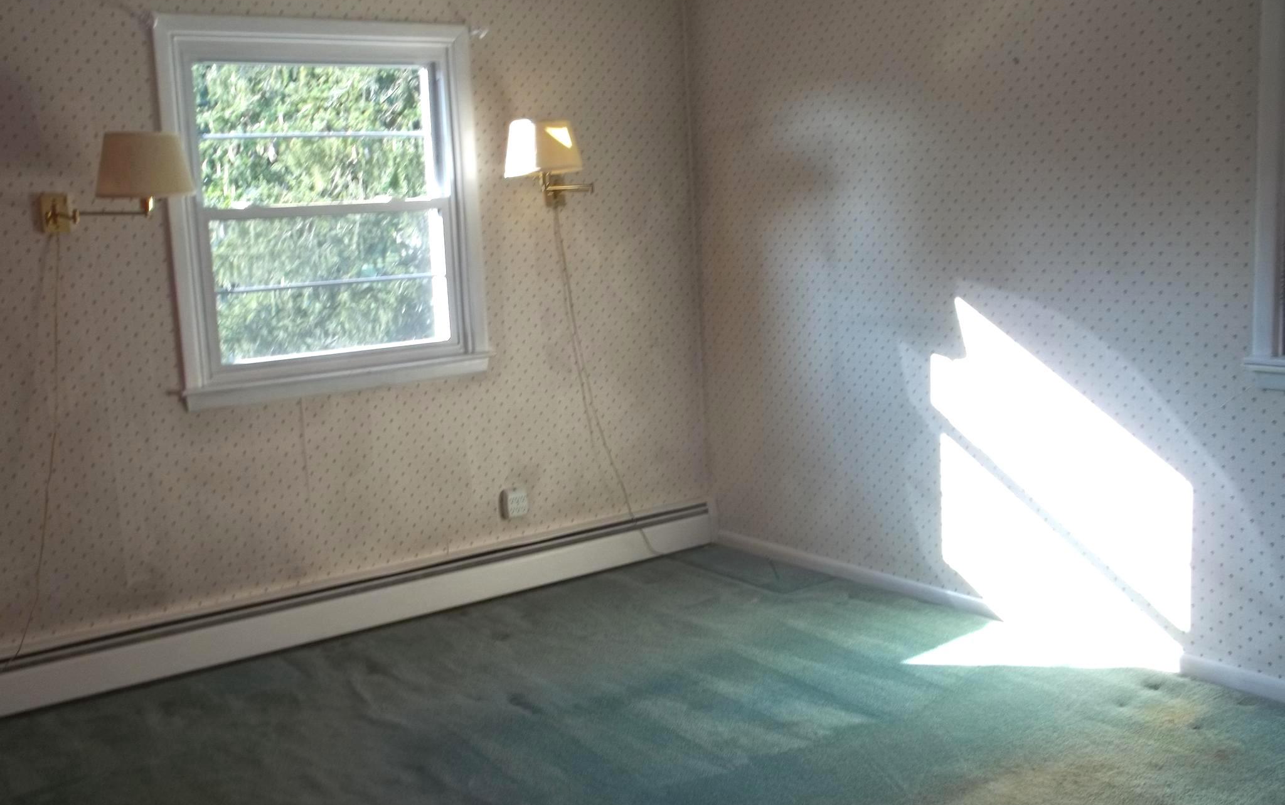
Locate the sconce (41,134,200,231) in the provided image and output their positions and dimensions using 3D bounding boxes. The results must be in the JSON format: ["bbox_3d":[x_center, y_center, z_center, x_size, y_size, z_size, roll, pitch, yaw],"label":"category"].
[{"bbox_3d":[-1.543,-0.651,3.628,0.387,0.280,0.369,-9,10,-35],"label":"sconce"}]

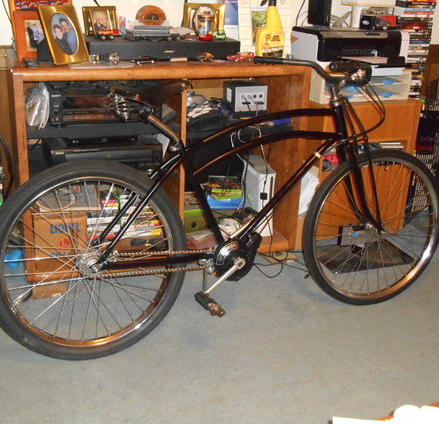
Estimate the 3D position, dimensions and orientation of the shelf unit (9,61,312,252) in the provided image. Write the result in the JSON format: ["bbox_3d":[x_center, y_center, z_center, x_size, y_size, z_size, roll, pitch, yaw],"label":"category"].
[{"bbox_3d":[-0.281,-0.248,3.047,1.250,0.877,0.460,-5,22,-20],"label":"shelf unit"}]

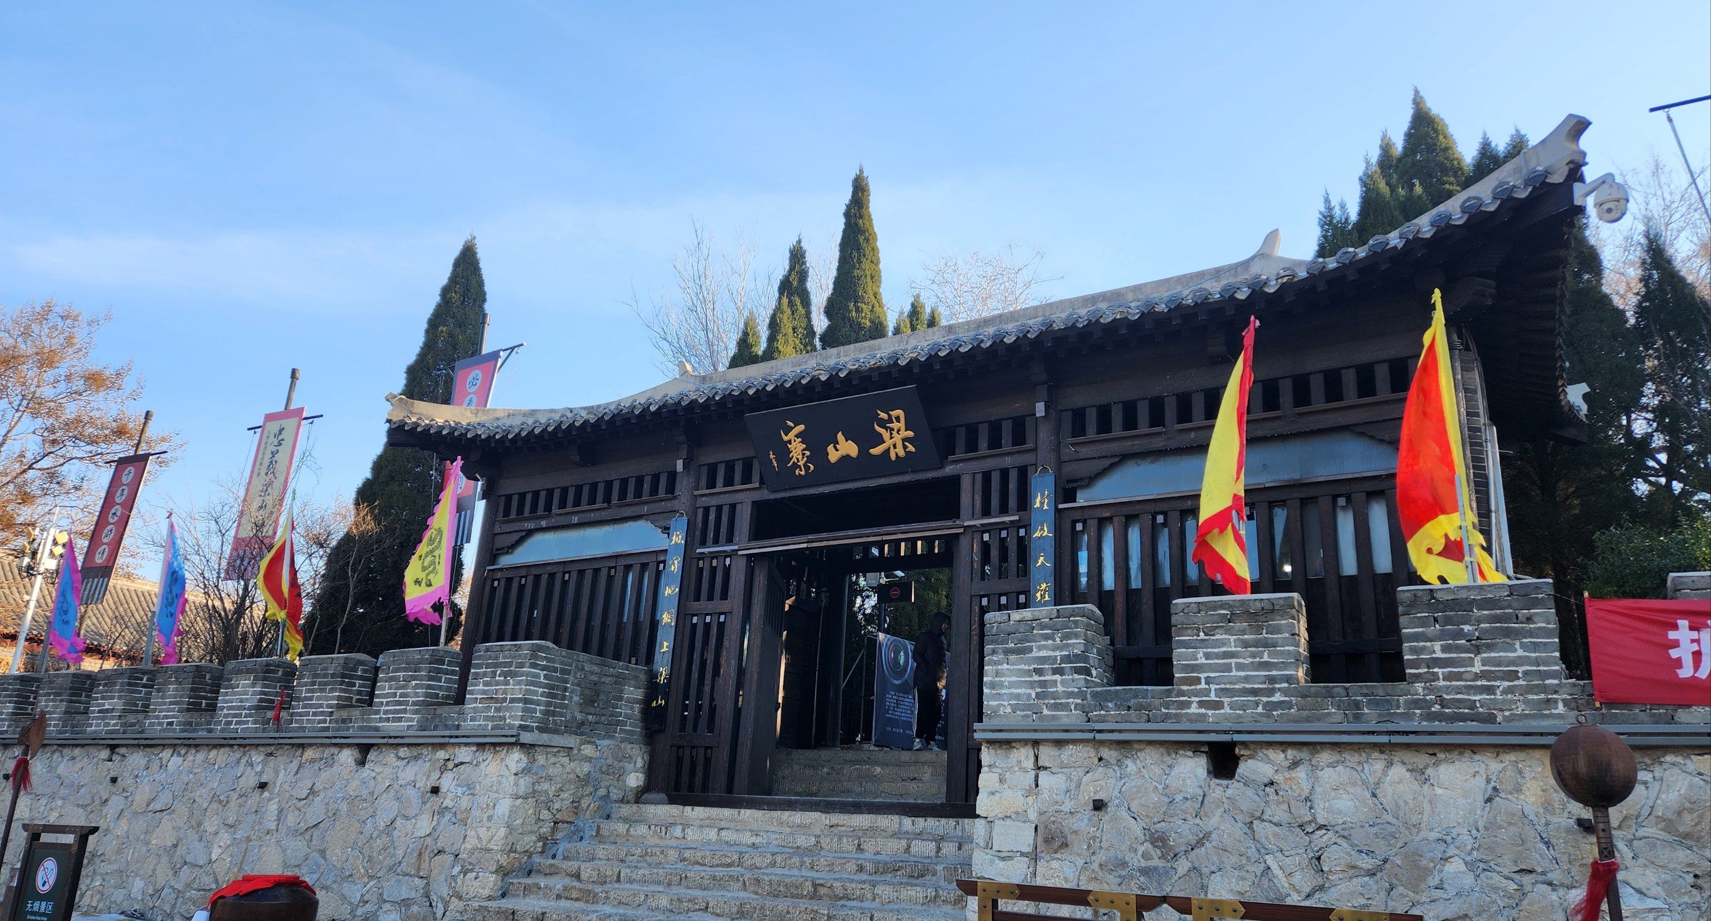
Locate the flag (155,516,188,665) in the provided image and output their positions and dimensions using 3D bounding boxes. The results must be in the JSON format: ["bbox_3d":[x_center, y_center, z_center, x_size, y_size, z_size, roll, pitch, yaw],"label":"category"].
[{"bbox_3d":[-9.076,1.681,15.063,0.430,1.980,0.260,15,-22,-29],"label":"flag"}]

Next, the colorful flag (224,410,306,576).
[{"bbox_3d":[-10.945,0.645,21.038,1.305,3.222,0.060,-8,-22,30],"label":"colorful flag"}]

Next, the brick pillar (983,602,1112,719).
[{"bbox_3d":[1.411,1.556,8.444,0.770,0.830,0.450,-8,-22,29],"label":"brick pillar"}]

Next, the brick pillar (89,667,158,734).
[{"bbox_3d":[-9.791,3.209,15.204,0.808,0.808,0.408,-8,-22,30],"label":"brick pillar"}]

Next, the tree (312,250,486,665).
[{"bbox_3d":[-7.245,0.231,19.200,2.400,9.100,2.400,11,-21,-20],"label":"tree"}]

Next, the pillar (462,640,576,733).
[{"bbox_3d":[-3.312,2.250,11.115,0.770,0.830,0.500,-8,-22,29],"label":"pillar"}]

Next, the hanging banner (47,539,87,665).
[{"bbox_3d":[-11.204,1.937,16.271,0.480,1.920,0.270,16,-23,-32],"label":"hanging banner"}]

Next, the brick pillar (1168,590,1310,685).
[{"bbox_3d":[2.634,1.276,7.777,0.810,0.600,0.410,-8,-22,29],"label":"brick pillar"}]

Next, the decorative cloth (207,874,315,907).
[{"bbox_3d":[-4.511,3.263,8.682,0.720,0.200,0.580,12,-21,-23],"label":"decorative cloth"}]

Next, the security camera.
[{"bbox_3d":[5.124,-1.796,7.812,0.310,0.330,0.240,-8,-22,30],"label":"security camera"}]

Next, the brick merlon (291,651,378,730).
[{"bbox_3d":[-5.941,2.666,12.905,0.808,0.808,0.408,-8,-22,30],"label":"brick merlon"}]

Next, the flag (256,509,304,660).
[{"bbox_3d":[-7.100,1.509,14.027,0.500,1.899,0.250,13,-21,-25],"label":"flag"}]

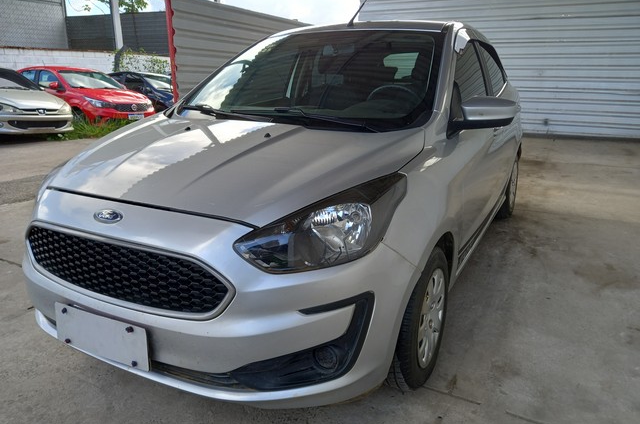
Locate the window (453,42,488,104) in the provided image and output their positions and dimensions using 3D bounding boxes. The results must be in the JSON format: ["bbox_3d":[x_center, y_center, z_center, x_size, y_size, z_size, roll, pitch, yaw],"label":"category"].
[{"bbox_3d":[0.710,-0.699,2.256,0.060,0.380,0.880,-13,8,31],"label":"window"}]

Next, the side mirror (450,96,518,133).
[{"bbox_3d":[0.684,-0.398,1.944,0.250,0.170,0.180,9,19,27],"label":"side mirror"}]

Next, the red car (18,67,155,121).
[{"bbox_3d":[-5.605,-2.619,10.818,4.000,1.500,1.730,10,19,30],"label":"red car"}]

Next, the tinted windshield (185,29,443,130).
[{"bbox_3d":[-0.043,-0.685,2.261,1.340,0.112,0.921,9,50,27],"label":"tinted windshield"}]

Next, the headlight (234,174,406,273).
[{"bbox_3d":[0.032,0.025,1.333,0.350,0.210,0.480,9,19,27],"label":"headlight"}]

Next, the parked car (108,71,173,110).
[{"bbox_3d":[-5.070,-3.470,14.050,4.050,1.480,1.710,9,18,26],"label":"parked car"}]

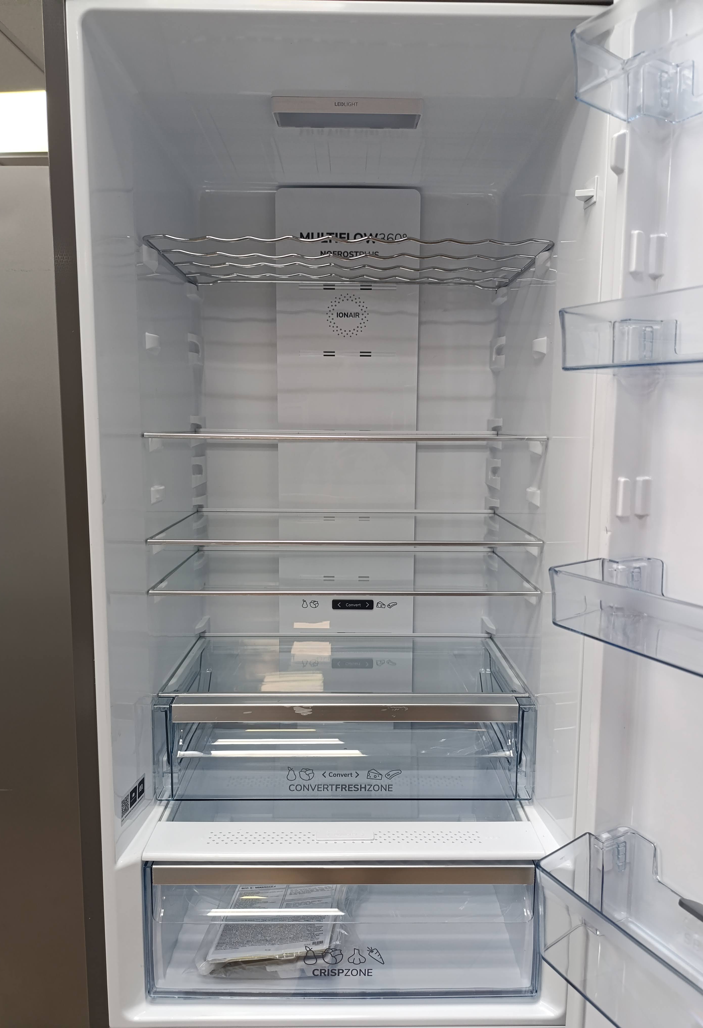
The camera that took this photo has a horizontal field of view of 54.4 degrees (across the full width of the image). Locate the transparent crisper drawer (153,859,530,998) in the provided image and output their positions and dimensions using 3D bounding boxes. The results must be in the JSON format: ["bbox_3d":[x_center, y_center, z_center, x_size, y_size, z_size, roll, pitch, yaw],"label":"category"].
[{"bbox_3d":[-0.010,0.472,0.988,0.469,0.180,0.345,0,8,0],"label":"transparent crisper drawer"}]

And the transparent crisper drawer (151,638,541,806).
[{"bbox_3d":[-0.009,0.296,1.036,0.493,0.136,0.270,0,8,0],"label":"transparent crisper drawer"}]

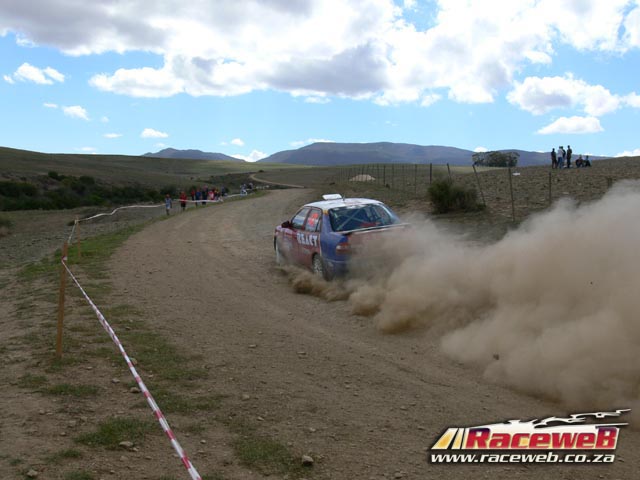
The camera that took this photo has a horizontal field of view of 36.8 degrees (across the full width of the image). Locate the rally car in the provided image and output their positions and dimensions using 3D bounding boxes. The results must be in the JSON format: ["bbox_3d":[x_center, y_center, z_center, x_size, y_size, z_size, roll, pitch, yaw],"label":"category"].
[{"bbox_3d":[0.350,-0.120,19.900,1.720,1.450,4.300,-6,7,-19],"label":"rally car"}]

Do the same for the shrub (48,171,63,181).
[{"bbox_3d":[-38.517,-9.393,140.000,2.000,1.450,1.900,-1,5,0],"label":"shrub"}]

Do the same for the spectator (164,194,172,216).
[{"bbox_3d":[-11.346,-2.584,72.000,0.500,1.650,0.360,-2,5,-21],"label":"spectator"}]

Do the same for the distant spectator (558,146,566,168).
[{"bbox_3d":[18.918,-6.436,75.000,0.520,1.720,0.380,2,5,30],"label":"distant spectator"}]

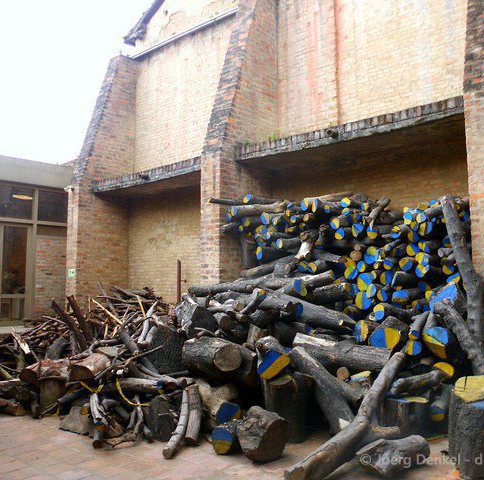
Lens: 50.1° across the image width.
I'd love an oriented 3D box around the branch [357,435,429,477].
[{"bbox_3d":[1.196,1.686,4.098,0.500,0.215,0.270,1,-5,-20],"label":"branch"}]

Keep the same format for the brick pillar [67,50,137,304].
[{"bbox_3d":[-3.845,-1.402,14.269,0.515,7.690,1.740,-4,-6,42],"label":"brick pillar"}]

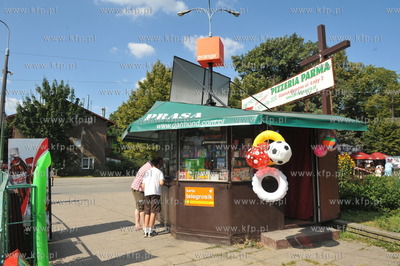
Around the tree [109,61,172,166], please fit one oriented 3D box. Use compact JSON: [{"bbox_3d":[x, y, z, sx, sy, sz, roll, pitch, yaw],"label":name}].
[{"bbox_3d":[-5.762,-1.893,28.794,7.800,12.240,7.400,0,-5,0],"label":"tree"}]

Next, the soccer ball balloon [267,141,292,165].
[{"bbox_3d":[1.298,0.322,4.339,0.390,0.390,0.390,-2,-6,17],"label":"soccer ball balloon"}]

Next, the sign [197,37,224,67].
[{"bbox_3d":[0.251,-1.781,6.010,0.490,0.490,0.490,-2,-6,17],"label":"sign"}]

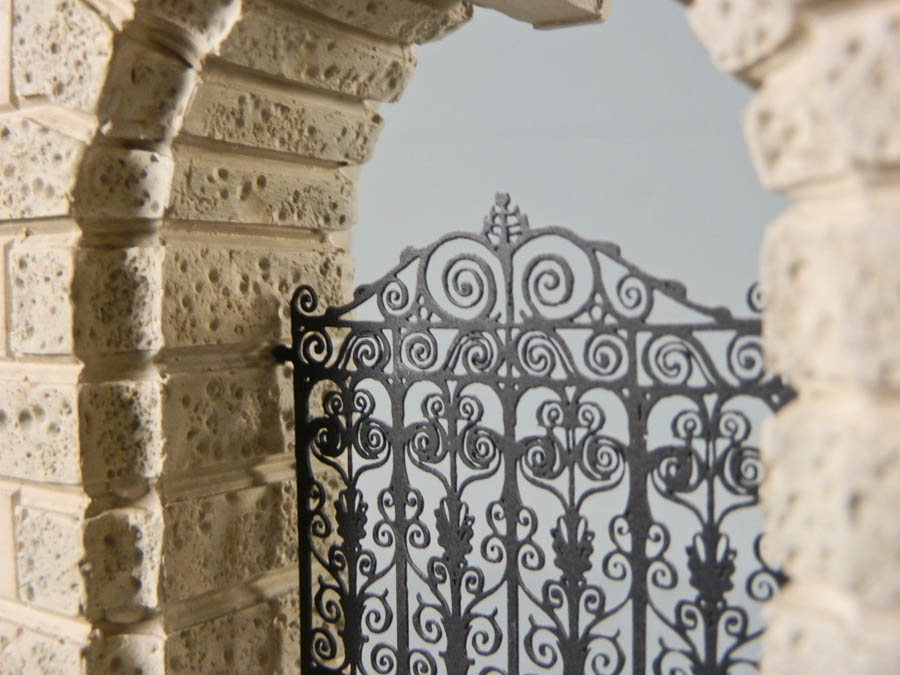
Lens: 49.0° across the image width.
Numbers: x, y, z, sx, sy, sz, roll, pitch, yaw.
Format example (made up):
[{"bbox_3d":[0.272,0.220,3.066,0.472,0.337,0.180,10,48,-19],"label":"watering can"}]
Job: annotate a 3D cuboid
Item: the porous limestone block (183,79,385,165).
[{"bbox_3d":[-0.053,-0.069,0.310,0.014,0.018,0.078,26,16,32],"label":"porous limestone block"}]

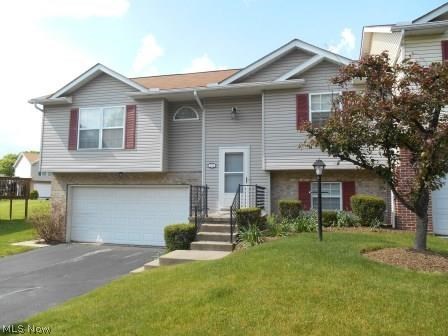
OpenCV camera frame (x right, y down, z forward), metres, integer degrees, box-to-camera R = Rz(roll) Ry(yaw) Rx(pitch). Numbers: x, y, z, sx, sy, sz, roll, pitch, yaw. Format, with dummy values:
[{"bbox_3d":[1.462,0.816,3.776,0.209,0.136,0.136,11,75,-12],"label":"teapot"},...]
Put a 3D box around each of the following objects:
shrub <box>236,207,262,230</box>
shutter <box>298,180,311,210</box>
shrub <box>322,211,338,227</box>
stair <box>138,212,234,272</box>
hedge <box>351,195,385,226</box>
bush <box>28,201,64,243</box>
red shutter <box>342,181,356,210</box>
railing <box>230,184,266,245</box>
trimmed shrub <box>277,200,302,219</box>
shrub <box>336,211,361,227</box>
[{"bbox_3d":[0.673,1.400,9.036,0.660,0.610,0.650,-1,-5,14],"label":"shrub"},{"bbox_3d":[2.655,0.912,11.003,0.390,0.930,0.050,-1,-5,14],"label":"shutter"},{"bbox_3d":[3.182,1.520,10.142,0.510,0.480,0.500,-1,-5,14],"label":"shrub"},{"bbox_3d":[-0.479,1.920,9.270,2.000,1.110,3.750,-1,-5,14],"label":"stair"},{"bbox_3d":[4.183,1.244,9.845,0.840,0.920,0.850,-1,-5,14],"label":"hedge"},{"bbox_3d":[-6.611,2.014,12.700,1.100,1.530,1.000,-1,-5,14],"label":"bush"},{"bbox_3d":[3.976,0.904,10.680,0.410,0.920,0.050,-1,-5,14],"label":"red shutter"},{"bbox_3d":[0.766,1.279,9.928,0.560,1.550,2.600,-1,-5,14],"label":"railing"},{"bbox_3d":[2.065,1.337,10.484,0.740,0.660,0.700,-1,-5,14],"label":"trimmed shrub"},{"bbox_3d":[3.608,1.487,9.885,0.740,0.470,0.600,-1,-5,14],"label":"shrub"}]

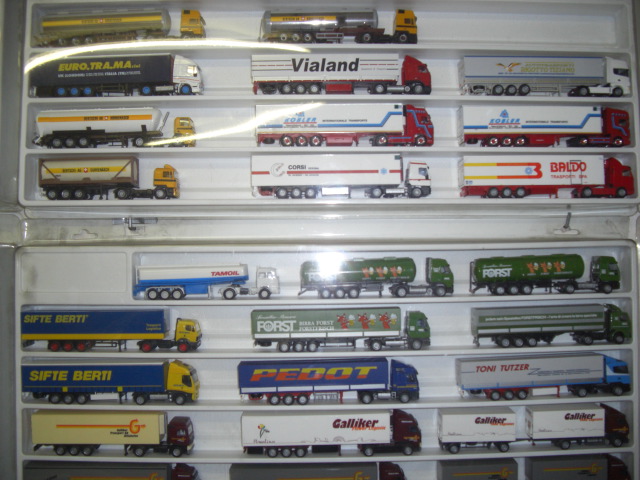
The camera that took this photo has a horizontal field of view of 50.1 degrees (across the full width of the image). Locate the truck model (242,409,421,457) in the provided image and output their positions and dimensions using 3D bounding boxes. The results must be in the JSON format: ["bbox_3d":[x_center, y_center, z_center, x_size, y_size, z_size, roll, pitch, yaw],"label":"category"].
[{"bbox_3d":[0.012,0.204,0.724,0.188,0.044,0.030,-1,-3,0],"label":"truck model"}]

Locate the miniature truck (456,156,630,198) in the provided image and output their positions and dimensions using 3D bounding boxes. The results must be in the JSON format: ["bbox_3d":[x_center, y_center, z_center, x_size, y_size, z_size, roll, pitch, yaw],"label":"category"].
[{"bbox_3d":[0.244,-0.067,0.746,0.182,0.046,0.030,0,-2,0],"label":"miniature truck"}]

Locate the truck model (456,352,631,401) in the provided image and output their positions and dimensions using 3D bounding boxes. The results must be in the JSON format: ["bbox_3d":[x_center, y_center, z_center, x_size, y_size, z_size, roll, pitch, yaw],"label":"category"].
[{"bbox_3d":[0.236,0.145,0.728,0.181,0.044,0.030,-1,-3,0],"label":"truck model"}]

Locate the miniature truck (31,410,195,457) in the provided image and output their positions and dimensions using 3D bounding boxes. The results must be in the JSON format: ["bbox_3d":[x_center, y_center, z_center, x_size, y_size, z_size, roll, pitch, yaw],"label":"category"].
[{"bbox_3d":[-0.218,0.206,0.734,0.168,0.044,0.030,0,-2,0],"label":"miniature truck"}]

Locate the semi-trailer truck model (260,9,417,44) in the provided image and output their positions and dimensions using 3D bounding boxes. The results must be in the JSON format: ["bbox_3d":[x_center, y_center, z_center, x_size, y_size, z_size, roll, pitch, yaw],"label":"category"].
[{"bbox_3d":[0.020,-0.228,0.748,0.168,0.038,0.030,0,-3,-1],"label":"semi-trailer truck model"}]

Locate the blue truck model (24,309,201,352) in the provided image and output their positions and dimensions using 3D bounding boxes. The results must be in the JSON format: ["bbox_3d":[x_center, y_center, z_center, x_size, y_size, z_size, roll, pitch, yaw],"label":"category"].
[{"bbox_3d":[-0.221,0.097,0.737,0.188,0.043,0.030,0,-2,0],"label":"blue truck model"}]

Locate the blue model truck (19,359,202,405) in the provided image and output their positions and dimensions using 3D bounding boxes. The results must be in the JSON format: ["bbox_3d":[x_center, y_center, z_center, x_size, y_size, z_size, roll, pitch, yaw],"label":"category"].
[{"bbox_3d":[-0.222,0.152,0.736,0.186,0.044,0.030,0,-2,0],"label":"blue model truck"}]

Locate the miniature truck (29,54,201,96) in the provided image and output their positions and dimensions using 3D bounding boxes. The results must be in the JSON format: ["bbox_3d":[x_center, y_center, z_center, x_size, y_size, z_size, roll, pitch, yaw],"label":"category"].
[{"bbox_3d":[-0.218,-0.175,0.746,0.182,0.045,0.030,0,-2,0],"label":"miniature truck"}]

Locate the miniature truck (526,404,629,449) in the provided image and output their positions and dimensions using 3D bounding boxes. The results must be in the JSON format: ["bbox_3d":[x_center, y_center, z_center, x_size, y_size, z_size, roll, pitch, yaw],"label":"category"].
[{"bbox_3d":[0.272,0.197,0.726,0.102,0.043,0.030,-1,-3,0],"label":"miniature truck"}]

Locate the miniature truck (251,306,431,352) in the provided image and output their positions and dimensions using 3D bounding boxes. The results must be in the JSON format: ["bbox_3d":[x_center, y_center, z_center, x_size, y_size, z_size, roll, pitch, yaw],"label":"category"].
[{"bbox_3d":[0.022,0.095,0.730,0.188,0.043,0.030,-1,-3,0],"label":"miniature truck"}]

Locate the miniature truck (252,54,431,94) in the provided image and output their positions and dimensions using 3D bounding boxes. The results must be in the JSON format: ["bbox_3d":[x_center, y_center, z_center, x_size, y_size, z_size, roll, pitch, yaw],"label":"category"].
[{"bbox_3d":[0.023,-0.176,0.745,0.190,0.044,0.030,0,-3,-1],"label":"miniature truck"}]

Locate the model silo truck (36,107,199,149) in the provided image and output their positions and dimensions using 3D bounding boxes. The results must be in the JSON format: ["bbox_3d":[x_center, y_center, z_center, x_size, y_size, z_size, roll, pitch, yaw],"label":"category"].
[{"bbox_3d":[-0.222,-0.120,0.743,0.174,0.043,0.029,0,-2,0],"label":"model silo truck"}]

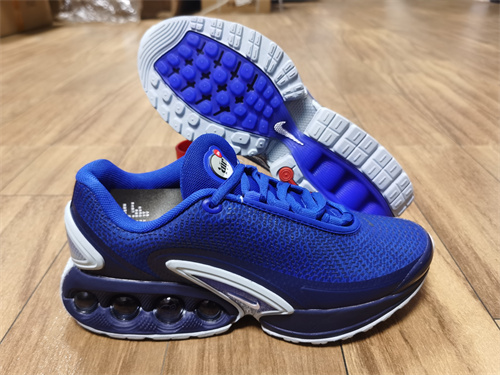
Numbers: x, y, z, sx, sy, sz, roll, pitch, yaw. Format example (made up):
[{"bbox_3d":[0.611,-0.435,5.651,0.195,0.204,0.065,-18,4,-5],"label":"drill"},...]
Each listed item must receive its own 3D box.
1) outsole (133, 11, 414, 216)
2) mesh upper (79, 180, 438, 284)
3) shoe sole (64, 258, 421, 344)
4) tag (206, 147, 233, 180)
[{"bbox_3d":[0.034,-0.063,0.413,0.300,0.112,0.133,39,8,-6],"label":"outsole"},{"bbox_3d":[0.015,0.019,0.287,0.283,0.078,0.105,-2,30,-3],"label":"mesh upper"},{"bbox_3d":[0.010,0.065,0.311,0.302,0.055,0.112,-2,30,-3],"label":"shoe sole"},{"bbox_3d":[-0.021,-0.017,0.269,0.030,0.005,0.026,40,31,-11],"label":"tag"}]

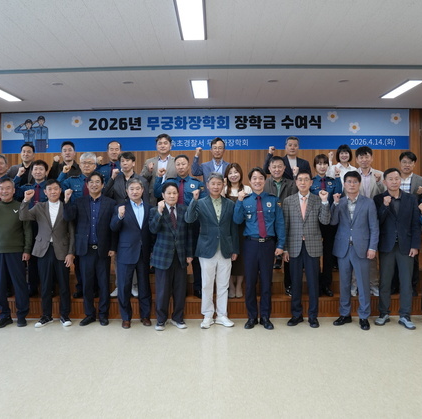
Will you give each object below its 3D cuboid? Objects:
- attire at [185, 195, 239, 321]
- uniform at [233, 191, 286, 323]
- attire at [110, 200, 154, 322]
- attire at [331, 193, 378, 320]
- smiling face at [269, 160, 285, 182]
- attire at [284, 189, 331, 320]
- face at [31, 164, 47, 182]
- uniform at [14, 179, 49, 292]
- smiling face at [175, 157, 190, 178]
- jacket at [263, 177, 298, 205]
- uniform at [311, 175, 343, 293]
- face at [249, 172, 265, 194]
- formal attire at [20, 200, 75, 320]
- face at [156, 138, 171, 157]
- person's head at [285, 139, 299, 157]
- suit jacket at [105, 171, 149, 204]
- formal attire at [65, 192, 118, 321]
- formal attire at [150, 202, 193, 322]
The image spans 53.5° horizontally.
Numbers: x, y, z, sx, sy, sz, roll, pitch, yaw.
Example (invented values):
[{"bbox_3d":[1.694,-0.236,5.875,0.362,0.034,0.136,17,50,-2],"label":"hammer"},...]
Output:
[{"bbox_3d":[0.016,0.525,4.580,0.590,1.380,0.360,-1,0,0],"label":"attire"},{"bbox_3d":[0.540,0.523,4.660,0.570,1.470,0.340,0,0,6],"label":"uniform"},{"bbox_3d":[-0.905,0.578,4.770,0.462,1.358,0.360,-1,1,-13],"label":"attire"},{"bbox_3d":[1.641,0.520,4.770,0.509,1.374,0.360,0,1,19],"label":"attire"},{"bbox_3d":[0.815,-0.484,5.130,0.175,0.235,0.190,0,0,7],"label":"smiling face"},{"bbox_3d":[1.083,0.528,4.700,0.530,1.430,0.330,0,0,3],"label":"attire"},{"bbox_3d":[-2.109,-0.449,5.150,0.175,0.235,0.200,-1,0,-14],"label":"face"},{"bbox_3d":[-2.173,0.335,5.200,0.540,1.430,0.330,0,0,-10],"label":"uniform"},{"bbox_3d":[-0.355,-0.527,5.230,0.171,0.275,0.190,0,1,-3],"label":"smiling face"},{"bbox_3d":[0.879,-0.056,5.270,0.502,0.705,0.320,0,1,9],"label":"jacket"},{"bbox_3d":[1.412,0.306,5.120,0.440,1.440,0.300,-1,0,3],"label":"uniform"},{"bbox_3d":[0.500,-0.301,4.500,0.175,0.250,0.200,-1,0,4],"label":"face"},{"bbox_3d":[-1.851,0.577,4.740,0.600,1.350,0.340,0,0,-9],"label":"formal attire"},{"bbox_3d":[-0.633,-0.836,5.580,0.180,0.240,0.200,-1,0,-3],"label":"face"},{"bbox_3d":[1.086,-0.833,5.580,0.175,0.240,0.200,-1,0,6],"label":"person's head"},{"bbox_3d":[-1.046,-0.108,5.270,0.553,0.706,0.320,0,1,-6],"label":"suit jacket"},{"bbox_3d":[-1.358,0.541,4.720,0.610,1.410,0.360,-1,0,-6],"label":"formal attire"},{"bbox_3d":[-0.423,0.591,4.540,0.500,1.310,0.360,-1,0,-3],"label":"formal attire"}]

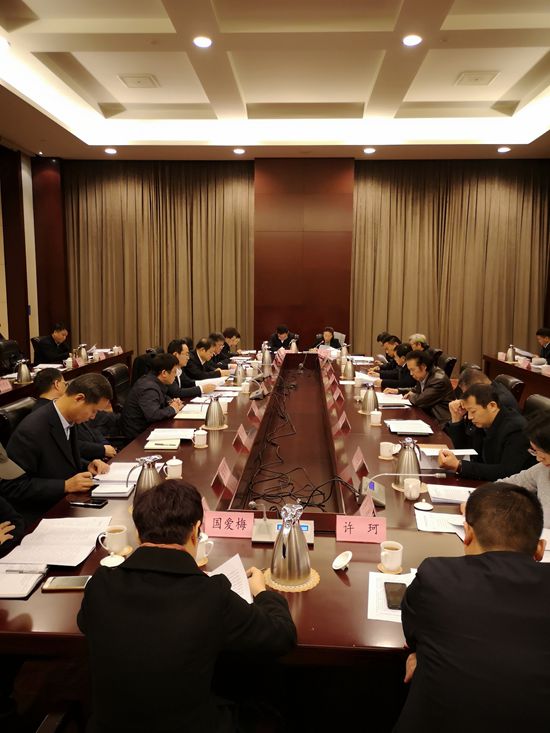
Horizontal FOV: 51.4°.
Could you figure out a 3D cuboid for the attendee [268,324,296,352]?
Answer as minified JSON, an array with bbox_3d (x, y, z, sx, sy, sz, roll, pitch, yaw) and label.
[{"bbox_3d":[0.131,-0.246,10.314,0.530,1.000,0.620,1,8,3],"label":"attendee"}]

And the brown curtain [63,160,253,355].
[{"bbox_3d":[-2.393,-1.939,11.787,3.950,4.360,0.200,0,7,3],"label":"brown curtain"}]

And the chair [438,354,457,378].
[{"bbox_3d":[1.602,0.446,5.983,0.660,1.120,0.620,0,7,3],"label":"chair"}]

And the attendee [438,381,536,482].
[{"bbox_3d":[1.297,0.679,3.555,0.680,1.150,0.570,0,7,-3],"label":"attendee"}]

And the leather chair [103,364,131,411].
[{"bbox_3d":[-1.212,0.492,5.061,0.620,1.080,0.620,2,8,8],"label":"leather chair"}]

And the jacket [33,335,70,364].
[{"bbox_3d":[-3.200,-0.201,8.332,0.510,0.600,0.520,2,8,13],"label":"jacket"}]

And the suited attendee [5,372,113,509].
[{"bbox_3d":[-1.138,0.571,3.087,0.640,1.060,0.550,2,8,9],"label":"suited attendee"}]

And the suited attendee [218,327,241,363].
[{"bbox_3d":[-0.803,-0.070,9.422,0.700,1.170,0.540,1,7,6],"label":"suited attendee"}]

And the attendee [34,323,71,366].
[{"bbox_3d":[-3.495,-0.073,9.056,0.700,1.220,0.540,1,7,9],"label":"attendee"}]

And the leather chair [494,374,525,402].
[{"bbox_3d":[1.619,0.628,4.285,0.620,1.070,0.620,0,7,-2],"label":"leather chair"}]

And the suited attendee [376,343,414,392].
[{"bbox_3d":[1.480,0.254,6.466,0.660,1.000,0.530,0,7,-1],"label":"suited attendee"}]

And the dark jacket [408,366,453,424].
[{"bbox_3d":[1.441,0.308,5.364,0.520,0.580,0.520,0,8,-7],"label":"dark jacket"}]

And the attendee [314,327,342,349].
[{"bbox_3d":[0.961,-0.215,10.625,0.530,1.150,0.650,0,7,3],"label":"attendee"}]

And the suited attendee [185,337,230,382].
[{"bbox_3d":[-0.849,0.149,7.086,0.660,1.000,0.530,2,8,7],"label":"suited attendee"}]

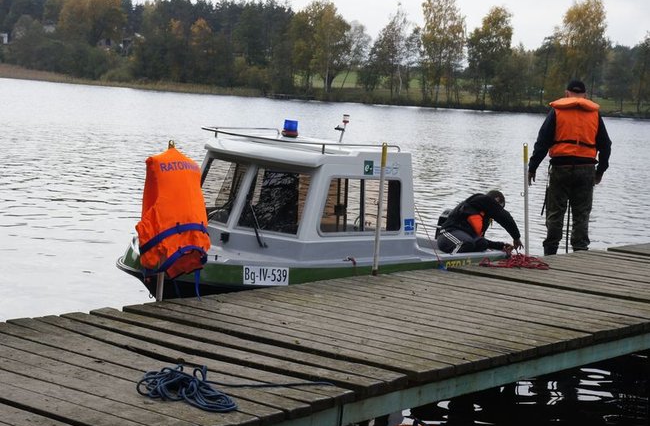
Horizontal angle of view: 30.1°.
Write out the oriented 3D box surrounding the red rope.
[{"bbox_3d":[1.800,0.436,11.399,0.660,0.120,0.600,3,6,-3],"label":"red rope"}]

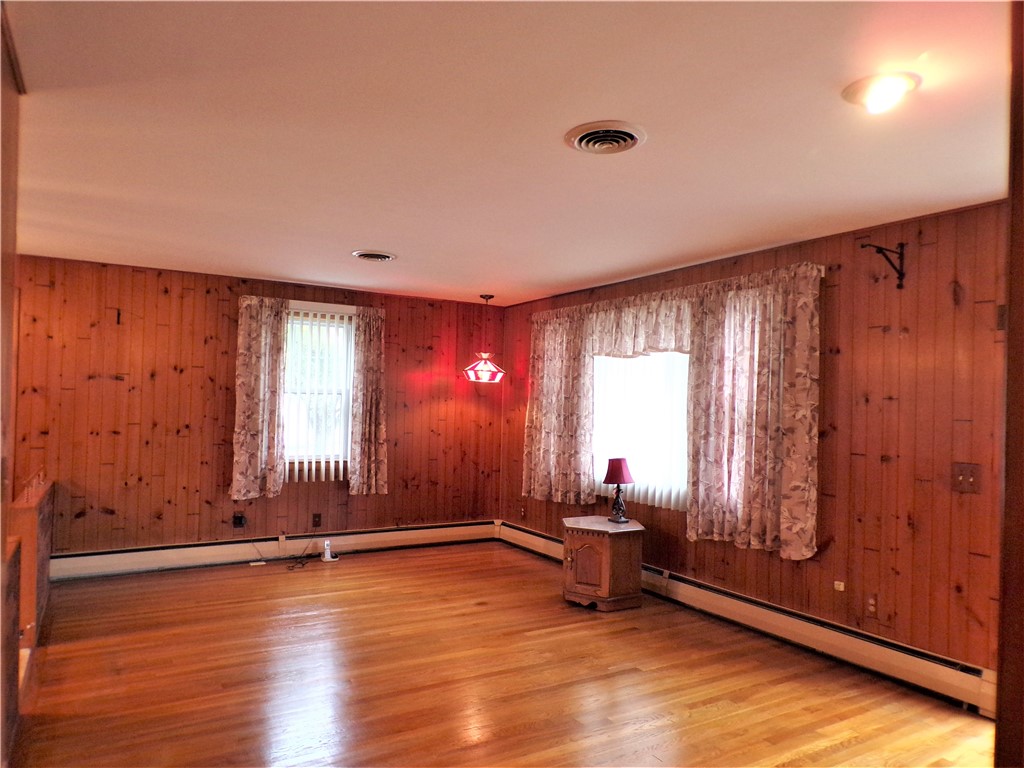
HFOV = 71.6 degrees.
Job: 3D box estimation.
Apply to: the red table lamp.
[{"bbox_3d":[0.804,0.795,5.330,0.225,0.470,0.230,1,-2,0],"label":"red table lamp"}]

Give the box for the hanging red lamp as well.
[{"bbox_3d":[-0.261,-0.155,6.780,0.410,0.285,0.370,1,-2,-2],"label":"hanging red lamp"}]

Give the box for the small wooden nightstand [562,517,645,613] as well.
[{"bbox_3d":[0.657,1.296,5.198,0.640,0.548,0.555,0,-2,30],"label":"small wooden nightstand"}]

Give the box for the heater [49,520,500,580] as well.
[{"bbox_3d":[-1.793,1.446,6.336,3.910,0.197,0.070,2,-2,-31],"label":"heater"}]

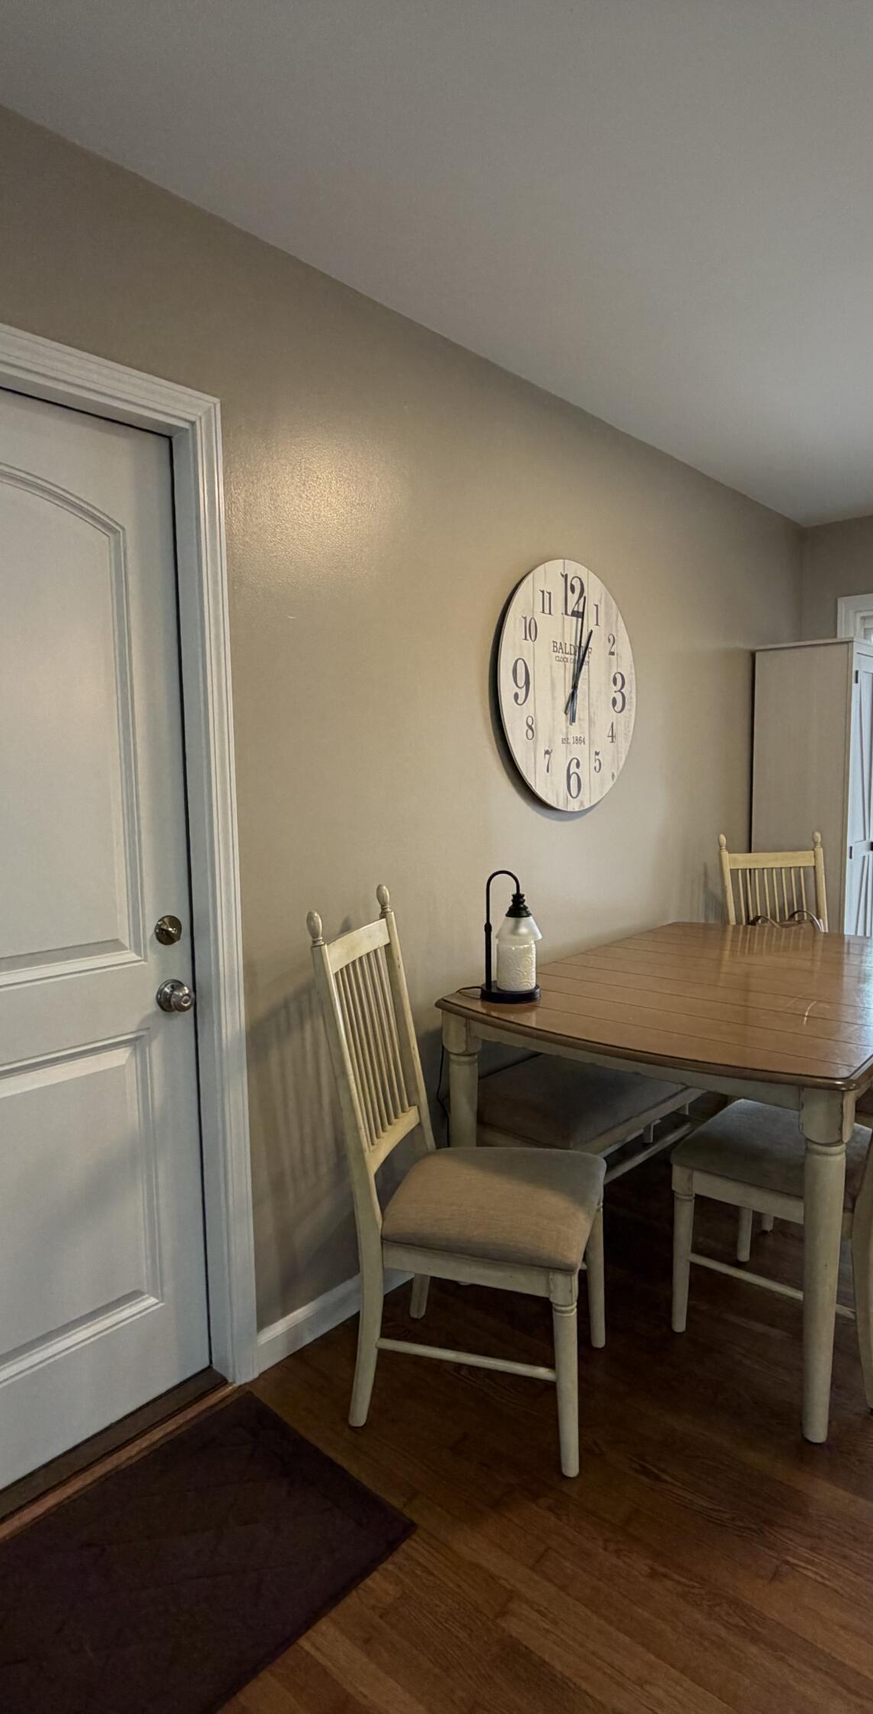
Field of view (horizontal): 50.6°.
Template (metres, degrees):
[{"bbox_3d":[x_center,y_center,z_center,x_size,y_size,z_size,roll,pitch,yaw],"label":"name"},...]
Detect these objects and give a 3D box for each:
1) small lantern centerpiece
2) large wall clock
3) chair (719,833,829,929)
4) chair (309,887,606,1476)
[{"bbox_3d":[0.193,0.201,2.376,0.155,0.325,0.155,-1,5,0],"label":"small lantern centerpiece"},{"bbox_3d":[0.416,-0.519,2.863,0.037,0.768,0.768,3,7,41],"label":"large wall clock"},{"bbox_3d":[1.355,0.457,3.458,0.460,1.065,0.565,-2,5,-3],"label":"chair"},{"bbox_3d":[0.070,0.622,1.981,0.565,1.065,0.460,0,6,18],"label":"chair"}]

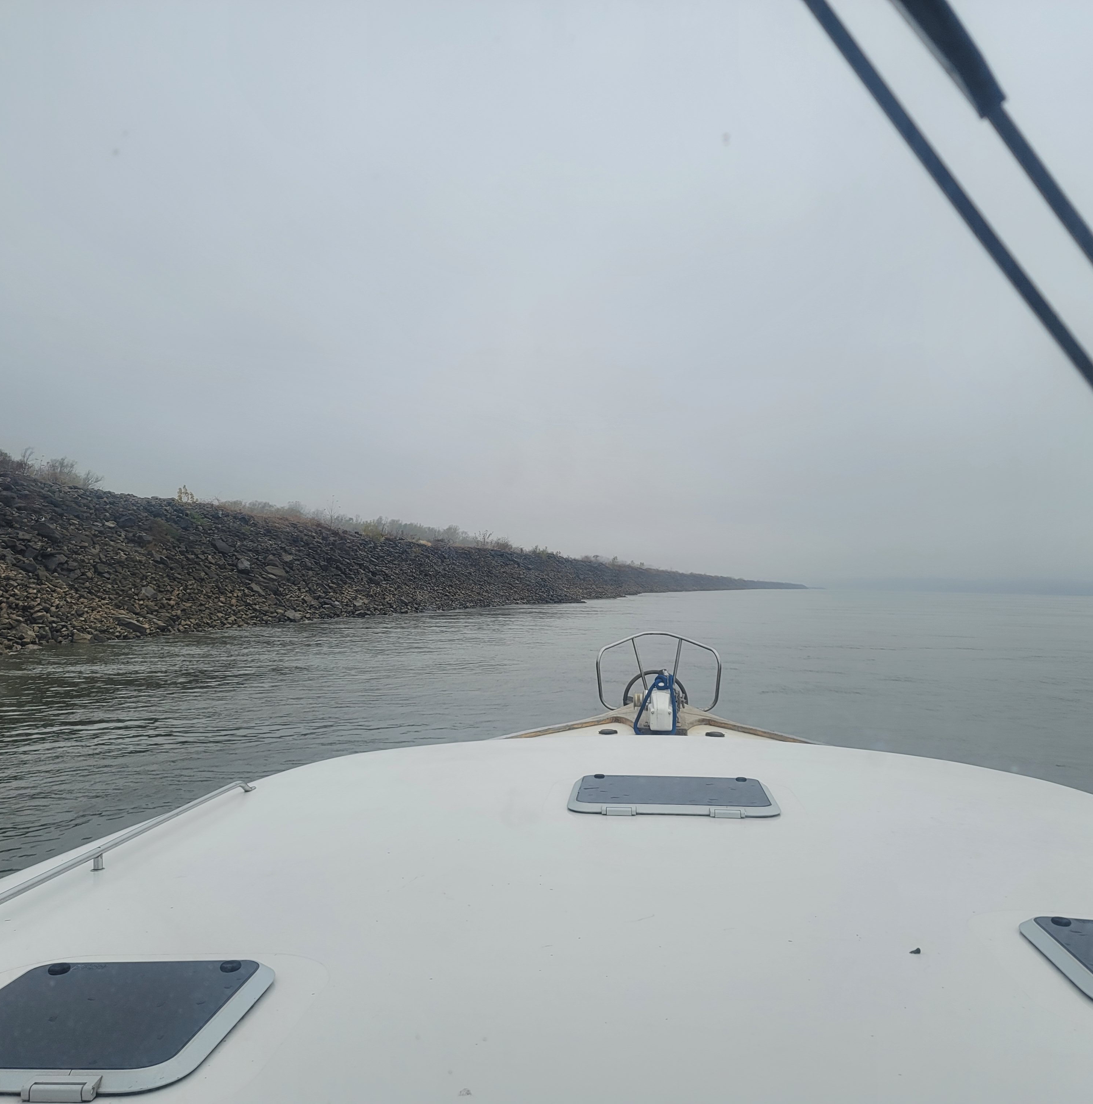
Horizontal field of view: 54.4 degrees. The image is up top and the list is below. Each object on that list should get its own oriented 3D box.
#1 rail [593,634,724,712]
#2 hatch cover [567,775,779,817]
[{"bbox_3d":[0.778,0.819,7.350,0.820,0.480,0.800,1,-2,5],"label":"rail"},{"bbox_3d":[0.395,0.765,3.349,0.620,0.030,0.500,0,-2,5],"label":"hatch cover"}]

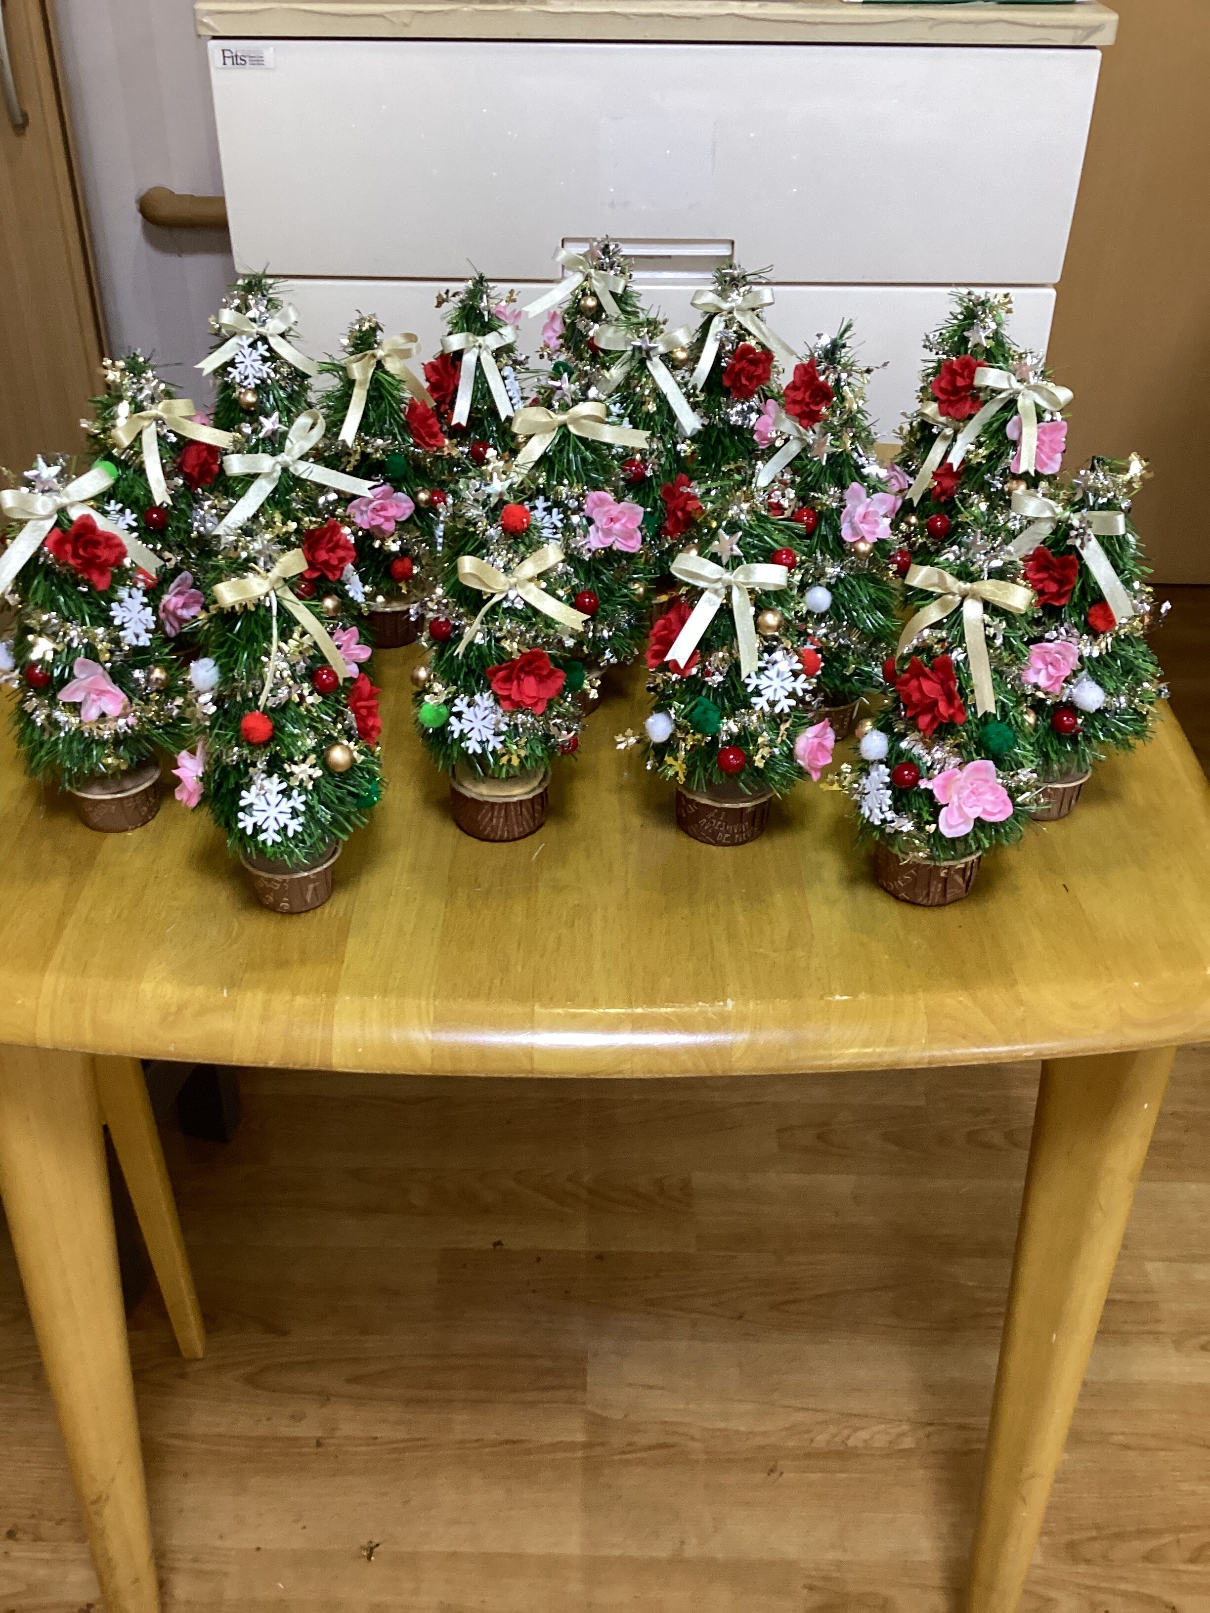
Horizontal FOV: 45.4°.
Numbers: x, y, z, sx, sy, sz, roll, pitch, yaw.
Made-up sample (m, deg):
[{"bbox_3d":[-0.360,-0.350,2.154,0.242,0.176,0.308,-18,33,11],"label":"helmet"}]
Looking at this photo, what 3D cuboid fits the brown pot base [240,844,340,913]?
[{"bbox_3d":[-0.161,0.031,0.746,0.051,0.030,0.051,1,33,0],"label":"brown pot base"}]

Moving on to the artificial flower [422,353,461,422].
[{"bbox_3d":[-0.119,-0.307,1.058,0.022,0.045,0.040,-13,34,-39],"label":"artificial flower"}]

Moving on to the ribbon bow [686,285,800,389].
[{"bbox_3d":[0.102,-0.345,1.062,0.080,0.076,0.030,2,21,2],"label":"ribbon bow"}]

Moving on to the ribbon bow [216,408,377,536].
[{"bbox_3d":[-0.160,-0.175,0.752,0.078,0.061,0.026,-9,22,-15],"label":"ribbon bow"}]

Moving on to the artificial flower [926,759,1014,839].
[{"bbox_3d":[0.172,-0.004,0.680,0.042,0.041,0.022,0,15,-2],"label":"artificial flower"}]

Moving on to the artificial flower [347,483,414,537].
[{"bbox_3d":[-0.144,-0.190,0.925,0.043,0.037,0.024,1,18,0],"label":"artificial flower"}]

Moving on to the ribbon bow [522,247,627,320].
[{"bbox_3d":[-0.024,-0.411,1.137,0.081,0.056,0.025,9,25,12],"label":"ribbon bow"}]

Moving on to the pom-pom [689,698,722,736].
[{"bbox_3d":[0.048,-0.043,0.690,0.015,0.016,0.015,3,33,4],"label":"pom-pom"}]

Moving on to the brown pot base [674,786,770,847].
[{"bbox_3d":[0.063,-0.003,0.777,0.052,0.026,0.052,1,33,0],"label":"brown pot base"}]

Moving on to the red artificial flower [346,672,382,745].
[{"bbox_3d":[-0.113,-0.046,0.675,0.016,0.034,0.033,-3,32,13],"label":"red artificial flower"}]

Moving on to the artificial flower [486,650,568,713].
[{"bbox_3d":[-0.039,-0.063,0.722,0.040,0.034,0.020,-9,12,-15],"label":"artificial flower"}]

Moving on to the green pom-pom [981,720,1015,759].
[{"bbox_3d":[0.183,-0.032,0.674,0.017,0.017,0.017,1,33,0],"label":"green pom-pom"}]

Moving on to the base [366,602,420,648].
[{"bbox_3d":[-0.153,-0.135,1.021,0.053,0.028,0.053,1,34,-1],"label":"base"}]

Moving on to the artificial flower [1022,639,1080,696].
[{"bbox_3d":[0.221,-0.069,0.717,0.028,0.028,0.018,12,20,16],"label":"artificial flower"}]

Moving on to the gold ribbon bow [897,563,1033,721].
[{"bbox_3d":[0.171,-0.079,0.685,0.066,0.075,0.024,1,24,-1],"label":"gold ribbon bow"}]

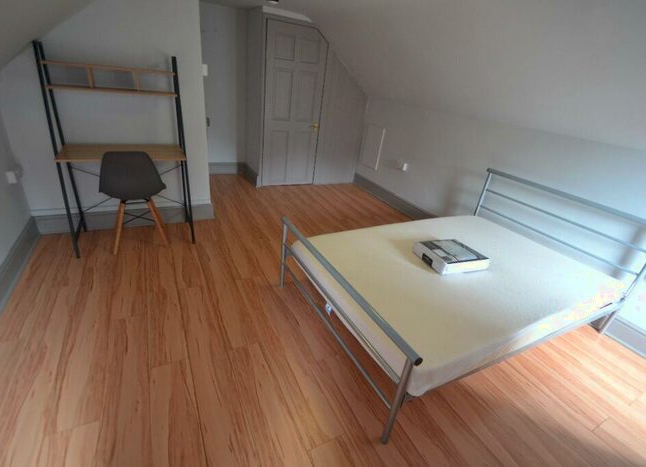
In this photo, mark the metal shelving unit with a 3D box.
[{"bbox_3d":[-1.544,-0.607,2.294,0.840,1.445,0.500,-8,30,-28],"label":"metal shelving unit"}]

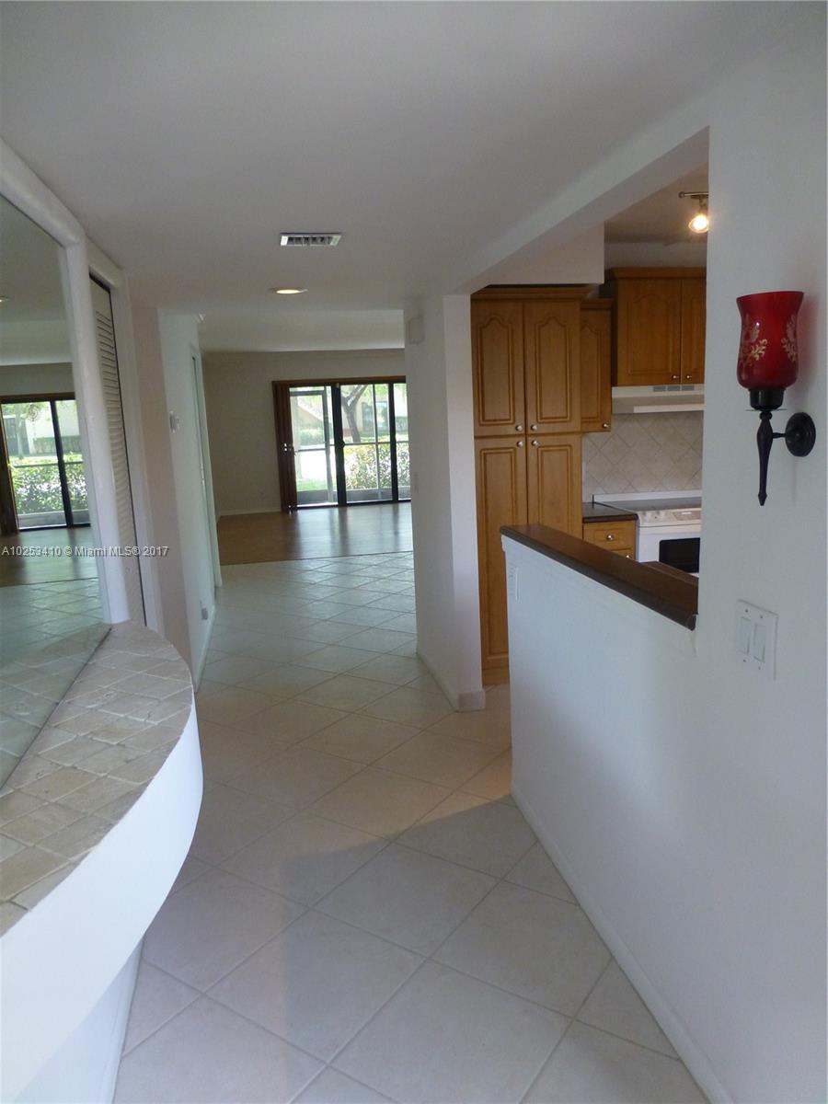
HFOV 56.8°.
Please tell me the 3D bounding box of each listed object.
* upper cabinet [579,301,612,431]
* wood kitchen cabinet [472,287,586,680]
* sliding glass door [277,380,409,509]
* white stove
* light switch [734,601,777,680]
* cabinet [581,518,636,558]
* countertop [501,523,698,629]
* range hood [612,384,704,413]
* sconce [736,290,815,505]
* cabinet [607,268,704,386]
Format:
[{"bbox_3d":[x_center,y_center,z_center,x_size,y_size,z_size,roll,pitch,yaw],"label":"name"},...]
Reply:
[{"bbox_3d":[0.967,-1.084,4.512,0.305,0.745,0.340,-4,11,-10],"label":"upper cabinet"},{"bbox_3d":[0.566,-0.363,4.421,0.620,2.120,0.610,-4,11,-10],"label":"wood kitchen cabinet"},{"bbox_3d":[-0.965,-1.802,12.786,2.600,2.060,0.140,-4,11,-10],"label":"sliding glass door"},{"bbox_3d":[1.597,0.136,4.678,0.760,0.960,0.650,-4,11,-10],"label":"white stove"},{"bbox_3d":[0.624,0.164,1.408,0.010,0.116,0.117,-4,11,-10],"label":"light switch"},{"bbox_3d":[1.055,0.211,4.618,0.320,0.880,0.600,-4,11,-10],"label":"cabinet"},{"bbox_3d":[0.503,0.025,2.171,0.135,0.040,1.310,-4,11,-10],"label":"countertop"},{"bbox_3d":[1.524,-0.918,4.587,0.762,0.153,0.440,-4,11,-10],"label":"range hood"},{"bbox_3d":[0.568,-0.243,1.228,0.120,0.337,0.113,-4,11,-10],"label":"sconce"},{"bbox_3d":[1.496,-1.321,4.541,0.770,0.645,0.380,-4,11,-10],"label":"cabinet"}]

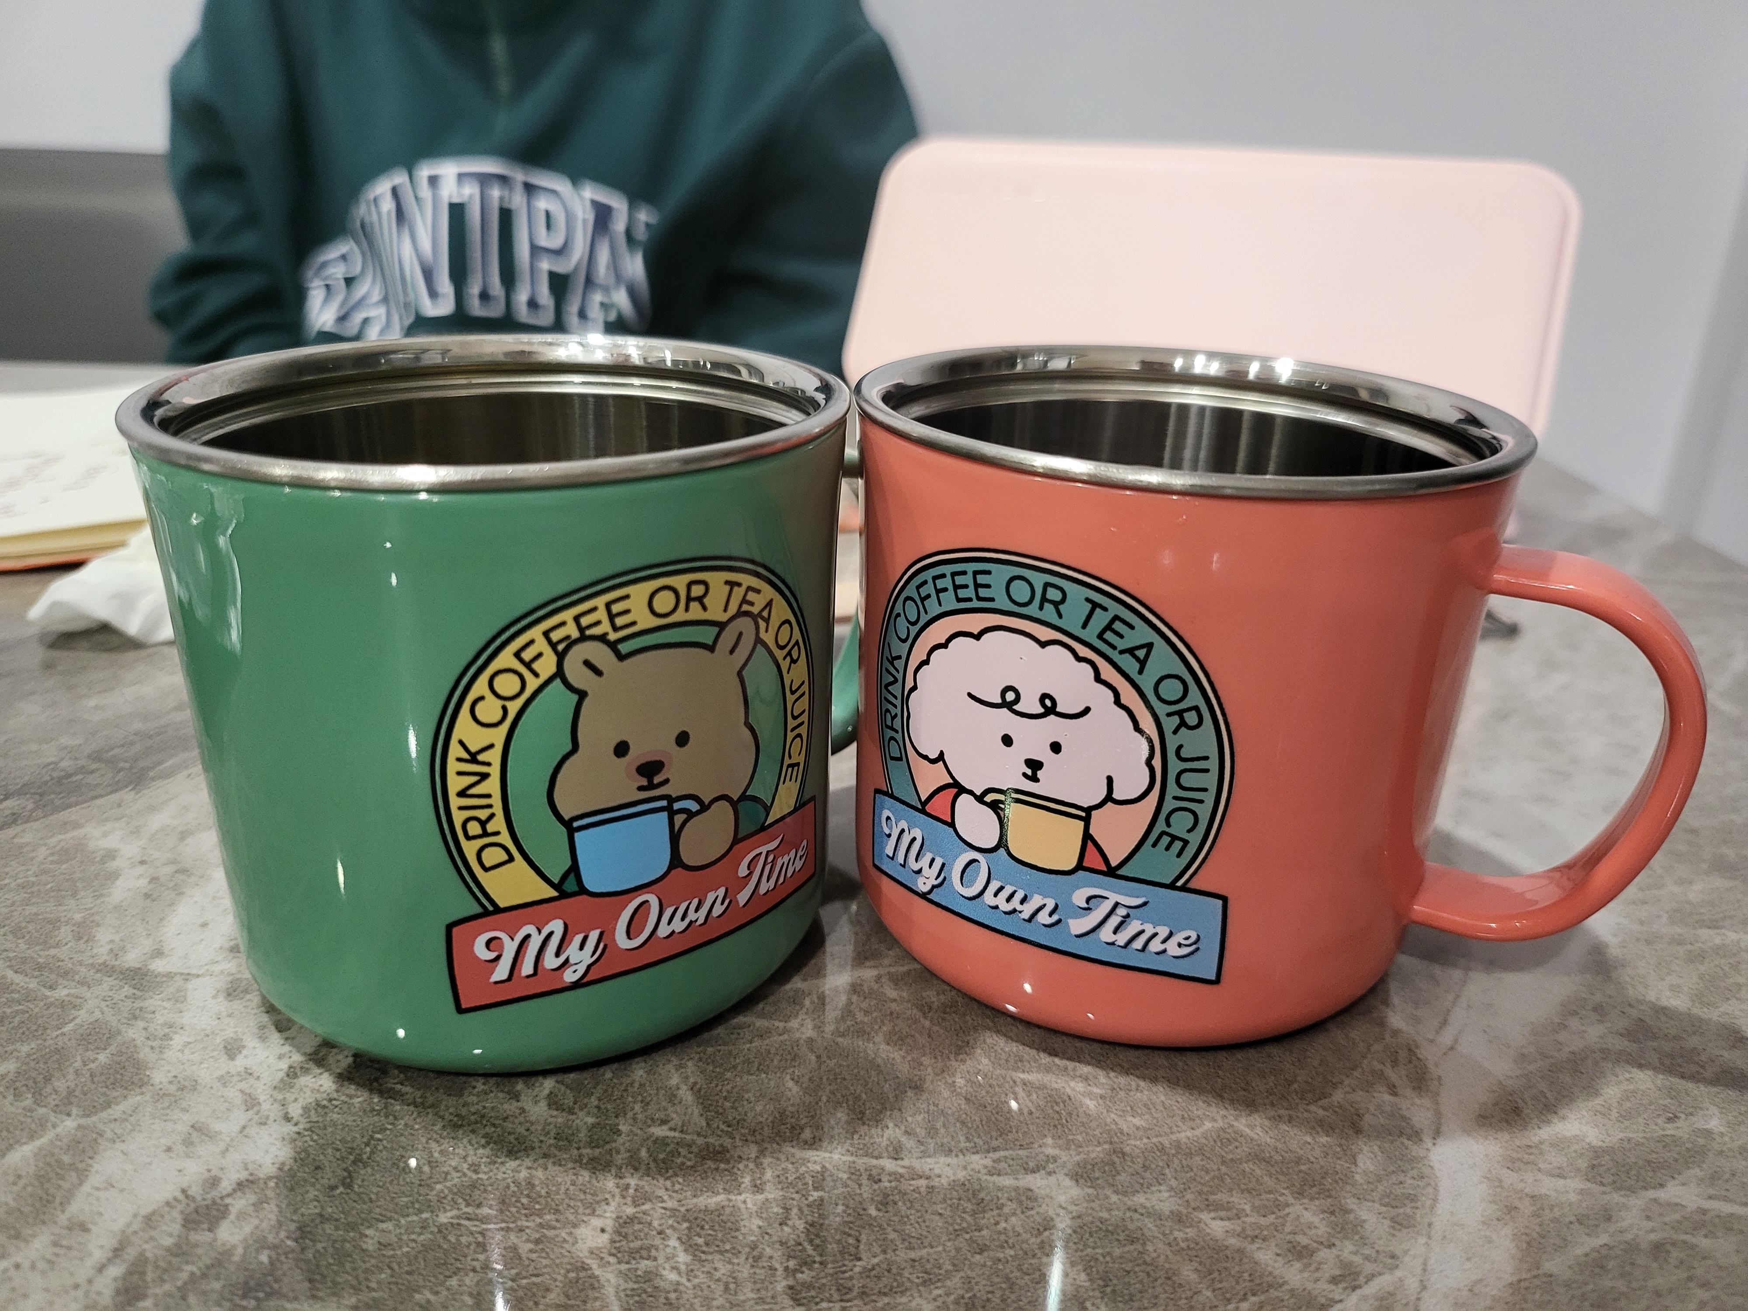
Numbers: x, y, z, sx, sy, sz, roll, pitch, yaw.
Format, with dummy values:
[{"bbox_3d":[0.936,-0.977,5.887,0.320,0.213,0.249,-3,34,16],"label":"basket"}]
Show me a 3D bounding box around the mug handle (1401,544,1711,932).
[{"bbox_3d":[0.089,0.014,0.157,0.028,0.051,0.014,17,27,30],"label":"mug handle"}]

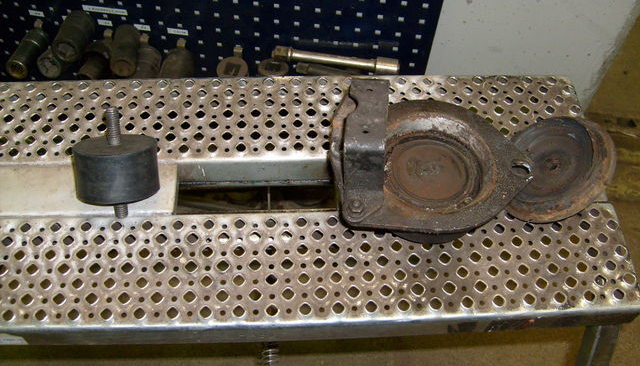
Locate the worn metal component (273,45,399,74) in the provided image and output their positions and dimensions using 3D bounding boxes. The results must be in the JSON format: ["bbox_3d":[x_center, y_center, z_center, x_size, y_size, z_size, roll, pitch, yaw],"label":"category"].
[{"bbox_3d":[0.031,-0.237,1.247,0.239,0.031,0.031,7,56,2],"label":"worn metal component"}]

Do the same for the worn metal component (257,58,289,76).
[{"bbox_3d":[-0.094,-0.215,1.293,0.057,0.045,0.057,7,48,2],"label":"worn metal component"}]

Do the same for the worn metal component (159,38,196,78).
[{"bbox_3d":[-0.276,-0.230,1.279,0.064,0.064,0.080,2,63,-2],"label":"worn metal component"}]

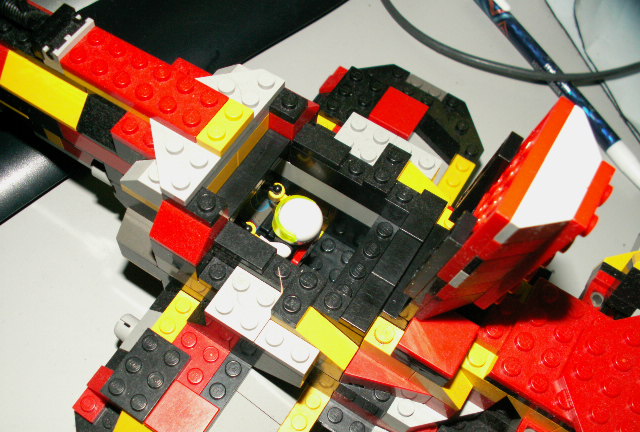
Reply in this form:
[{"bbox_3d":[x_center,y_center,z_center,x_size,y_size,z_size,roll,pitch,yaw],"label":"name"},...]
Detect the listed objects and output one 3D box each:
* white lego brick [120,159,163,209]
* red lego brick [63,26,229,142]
[{"bbox_3d":[-0.046,-0.010,0.174,0.016,0.011,0.008,31,64,10],"label":"white lego brick"},{"bbox_3d":[-0.049,-0.037,0.179,0.048,0.005,0.016,30,64,11],"label":"red lego brick"}]

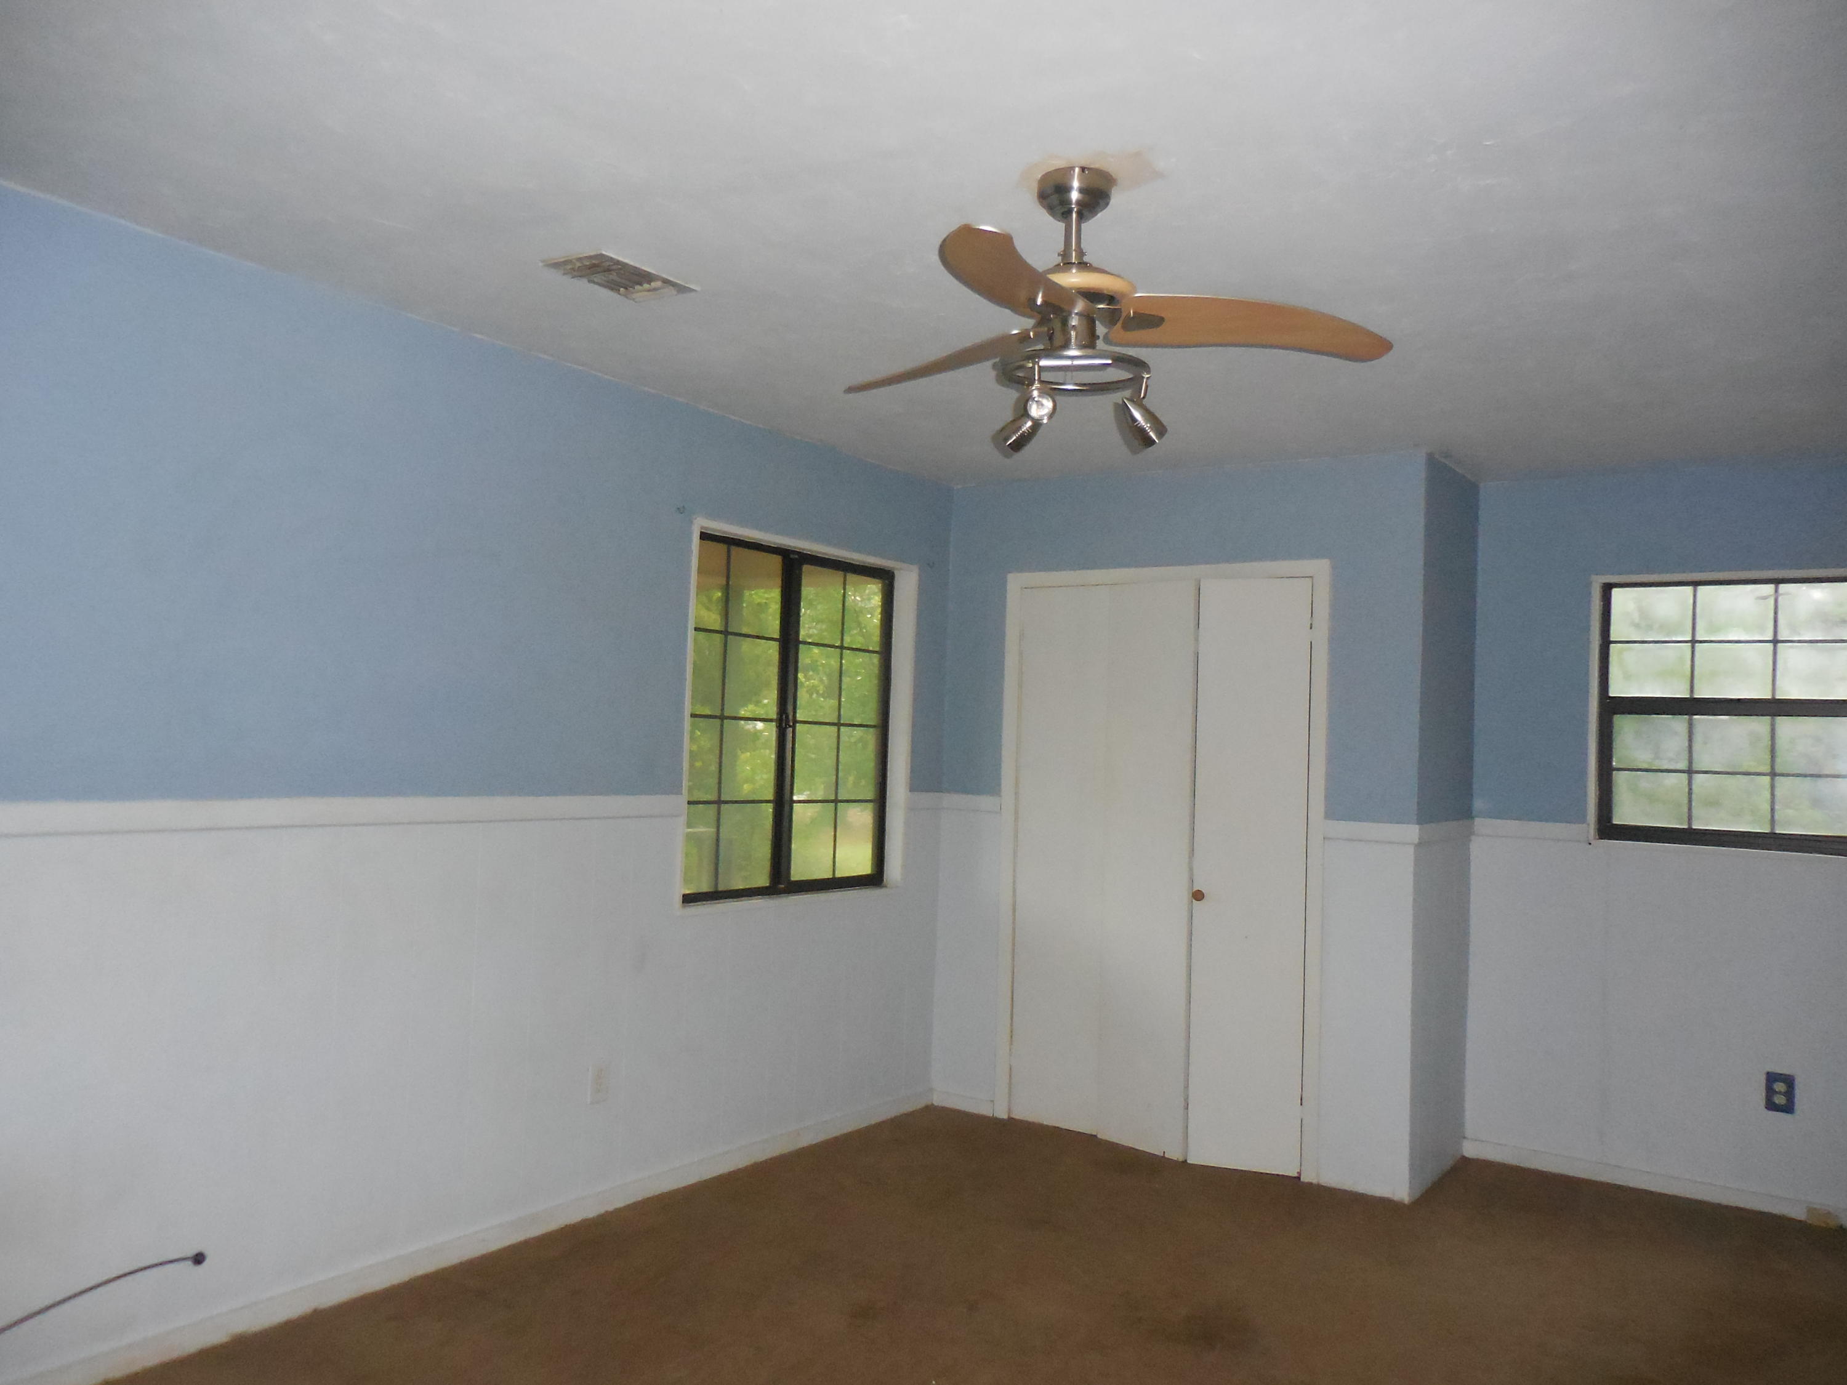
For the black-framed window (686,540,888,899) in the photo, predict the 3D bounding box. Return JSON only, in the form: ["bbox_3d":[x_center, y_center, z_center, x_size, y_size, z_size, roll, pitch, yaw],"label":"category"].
[{"bbox_3d":[-0.458,0.107,4.681,0.090,1.200,1.110,0,-3,36],"label":"black-framed window"}]

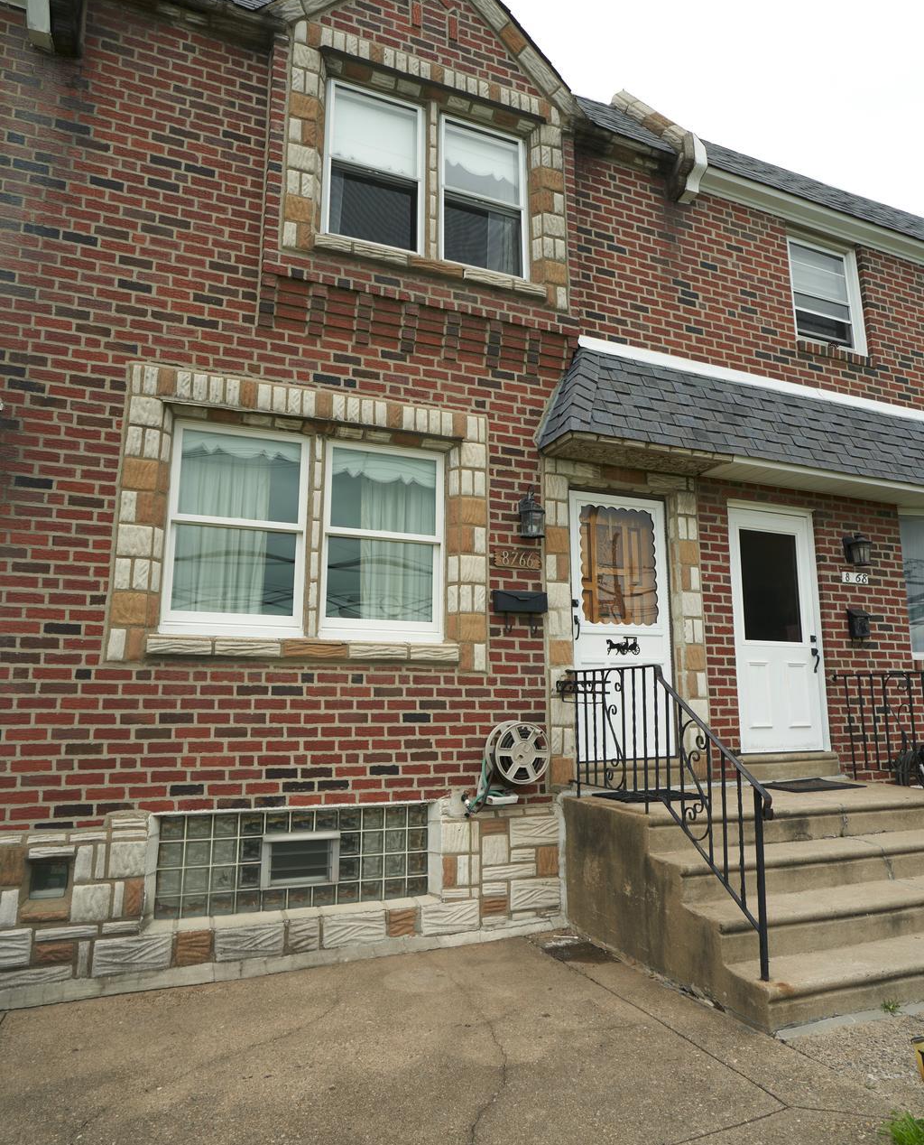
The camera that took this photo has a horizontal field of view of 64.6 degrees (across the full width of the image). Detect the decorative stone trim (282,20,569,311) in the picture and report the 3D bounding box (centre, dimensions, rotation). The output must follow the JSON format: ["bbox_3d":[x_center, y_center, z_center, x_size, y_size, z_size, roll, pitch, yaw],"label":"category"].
[{"bbox_3d":[-0.198,-2.995,5.506,2.234,1.855,0.150,4,-11,-22],"label":"decorative stone trim"}]

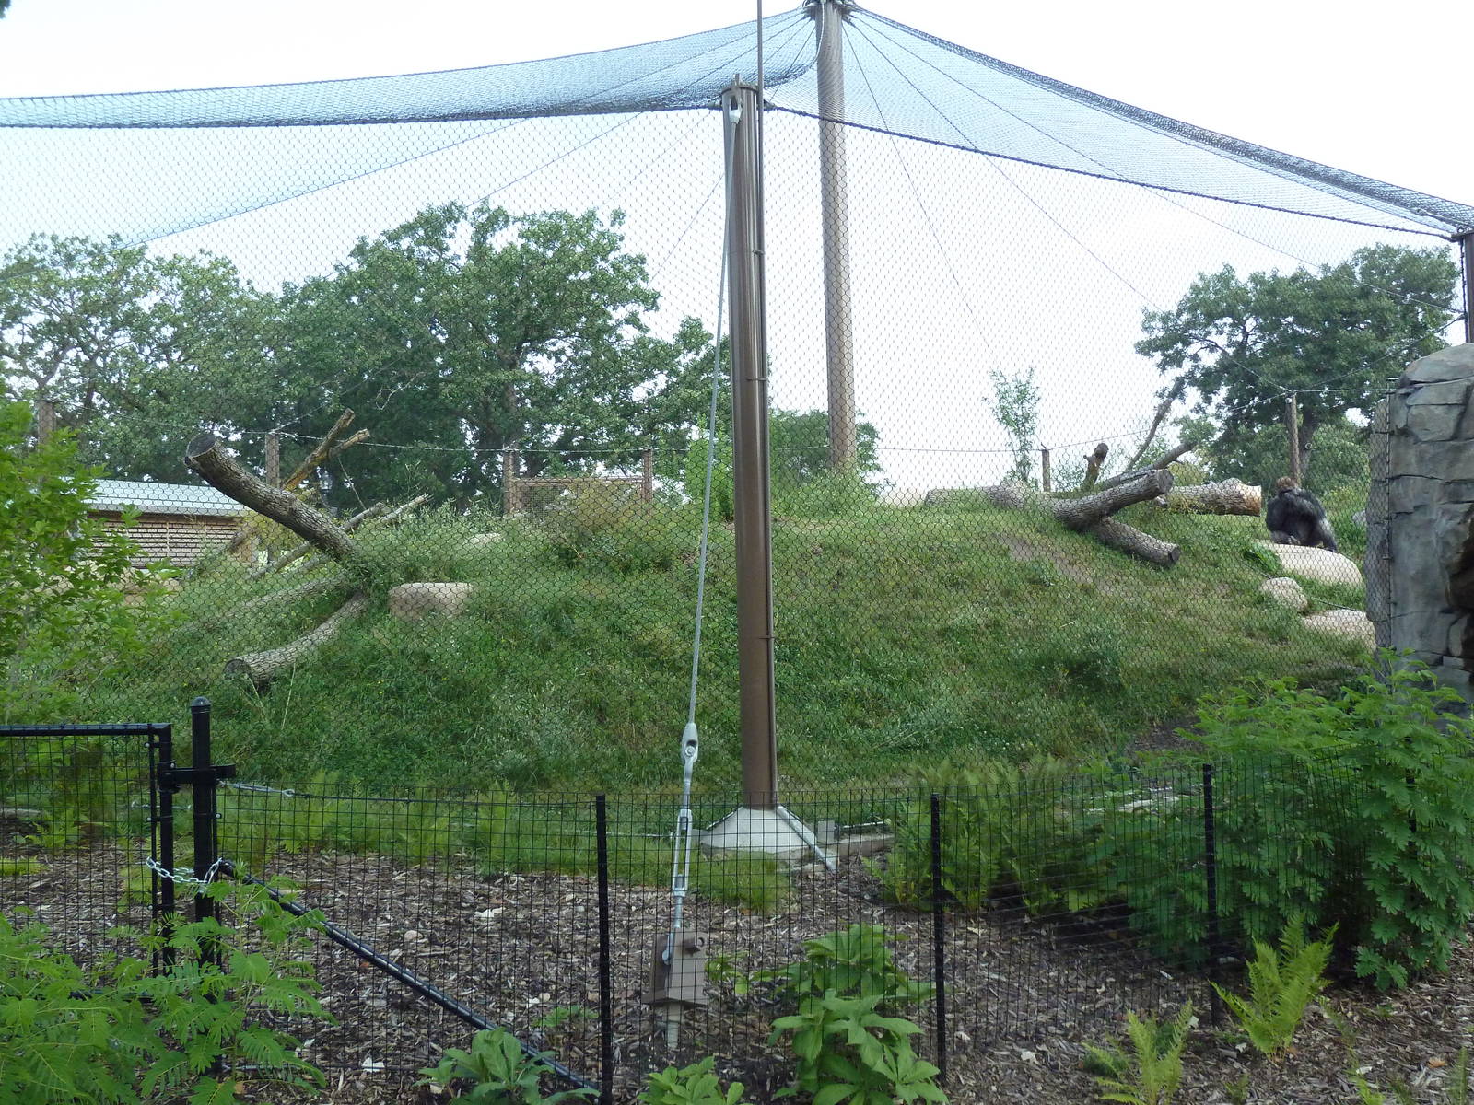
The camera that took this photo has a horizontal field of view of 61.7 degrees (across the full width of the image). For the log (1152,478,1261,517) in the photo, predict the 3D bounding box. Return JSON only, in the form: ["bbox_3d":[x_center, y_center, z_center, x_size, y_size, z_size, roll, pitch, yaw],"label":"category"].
[{"bbox_3d":[5.880,-0.672,15.500,1.450,0.440,0.430,-2,0,18],"label":"log"}]

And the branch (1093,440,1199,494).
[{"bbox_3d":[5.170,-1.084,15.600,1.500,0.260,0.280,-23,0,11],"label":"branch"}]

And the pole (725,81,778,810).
[{"bbox_3d":[0.087,-0.620,8.300,0.250,4.830,0.250,-1,6,0],"label":"pole"}]

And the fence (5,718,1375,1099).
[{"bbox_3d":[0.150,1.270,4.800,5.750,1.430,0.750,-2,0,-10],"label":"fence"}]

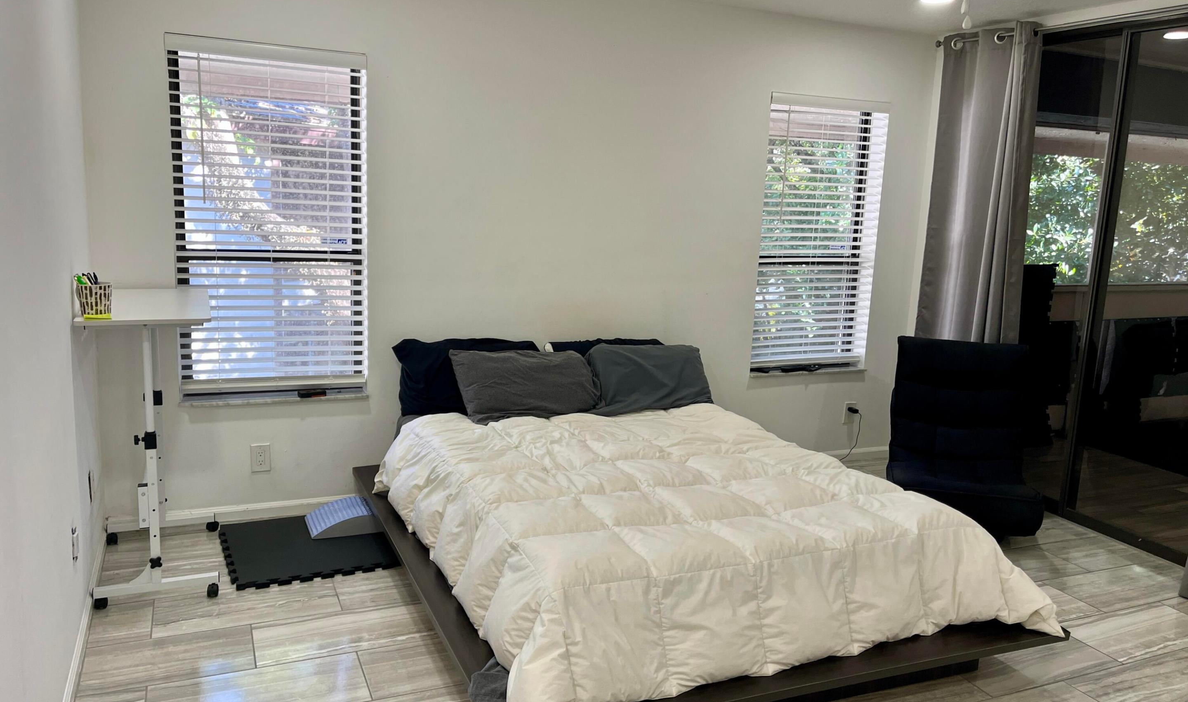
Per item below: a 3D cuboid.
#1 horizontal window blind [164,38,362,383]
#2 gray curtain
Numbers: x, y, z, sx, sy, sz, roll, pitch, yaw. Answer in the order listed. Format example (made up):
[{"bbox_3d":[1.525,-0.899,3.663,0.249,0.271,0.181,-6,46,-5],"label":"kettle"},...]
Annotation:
[{"bbox_3d":[-1.359,-0.541,3.794,0.768,1.451,0.063,-2,11,-23],"label":"horizontal window blind"},{"bbox_3d":[1.964,-0.515,4.769,0.117,2.313,0.612,-2,11,-23],"label":"gray curtain"}]

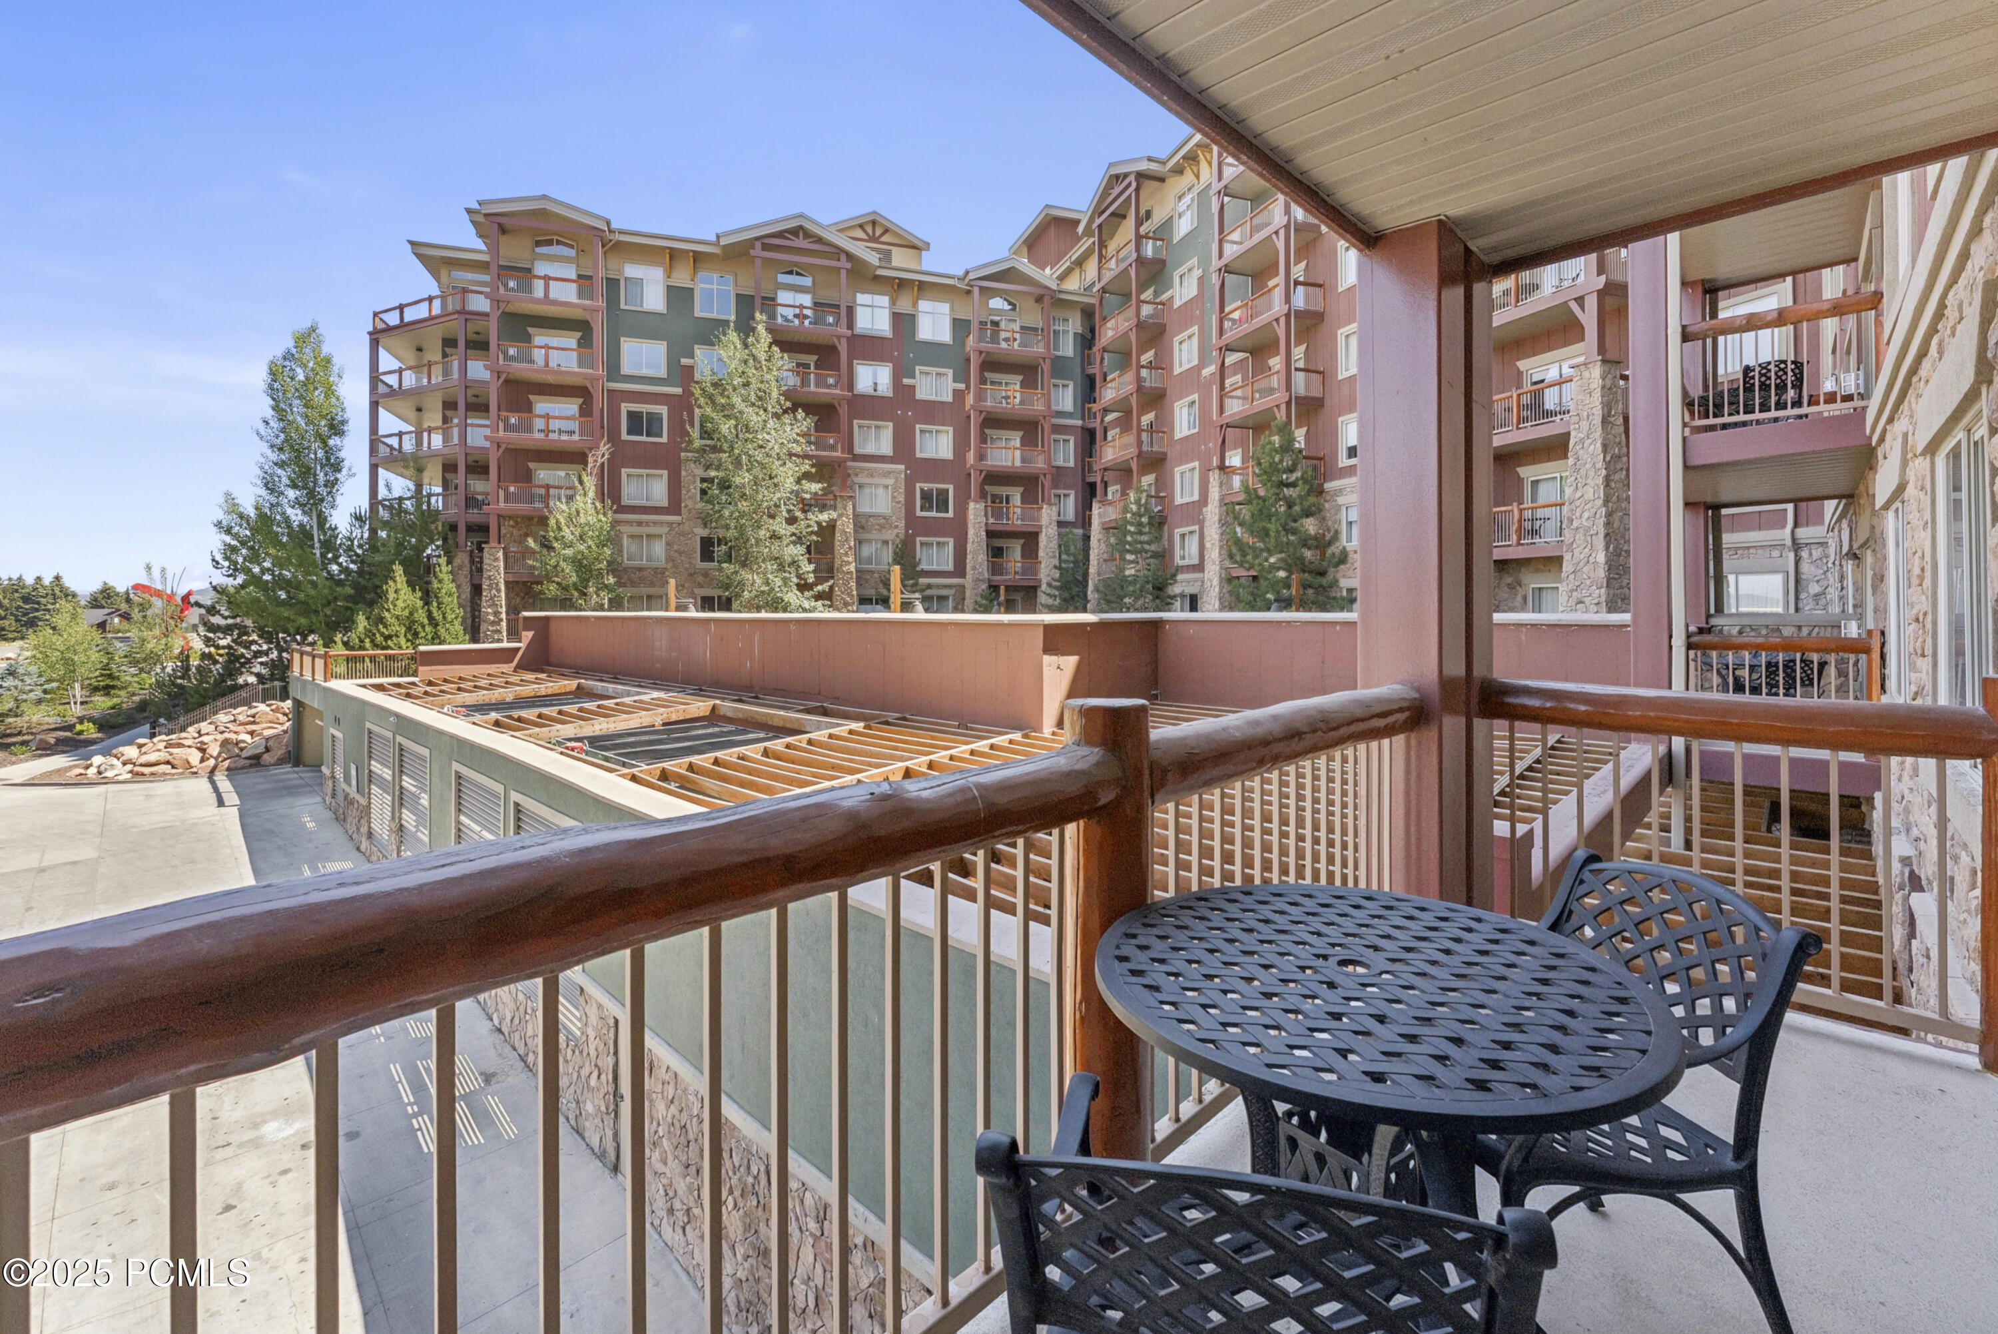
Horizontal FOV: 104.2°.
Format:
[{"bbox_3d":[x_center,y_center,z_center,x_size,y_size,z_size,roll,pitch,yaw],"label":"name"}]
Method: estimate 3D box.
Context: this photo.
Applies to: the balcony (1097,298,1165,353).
[{"bbox_3d":[6.600,-16.950,38.880,1.750,1.350,4.000,-1,2,-21],"label":"balcony"}]

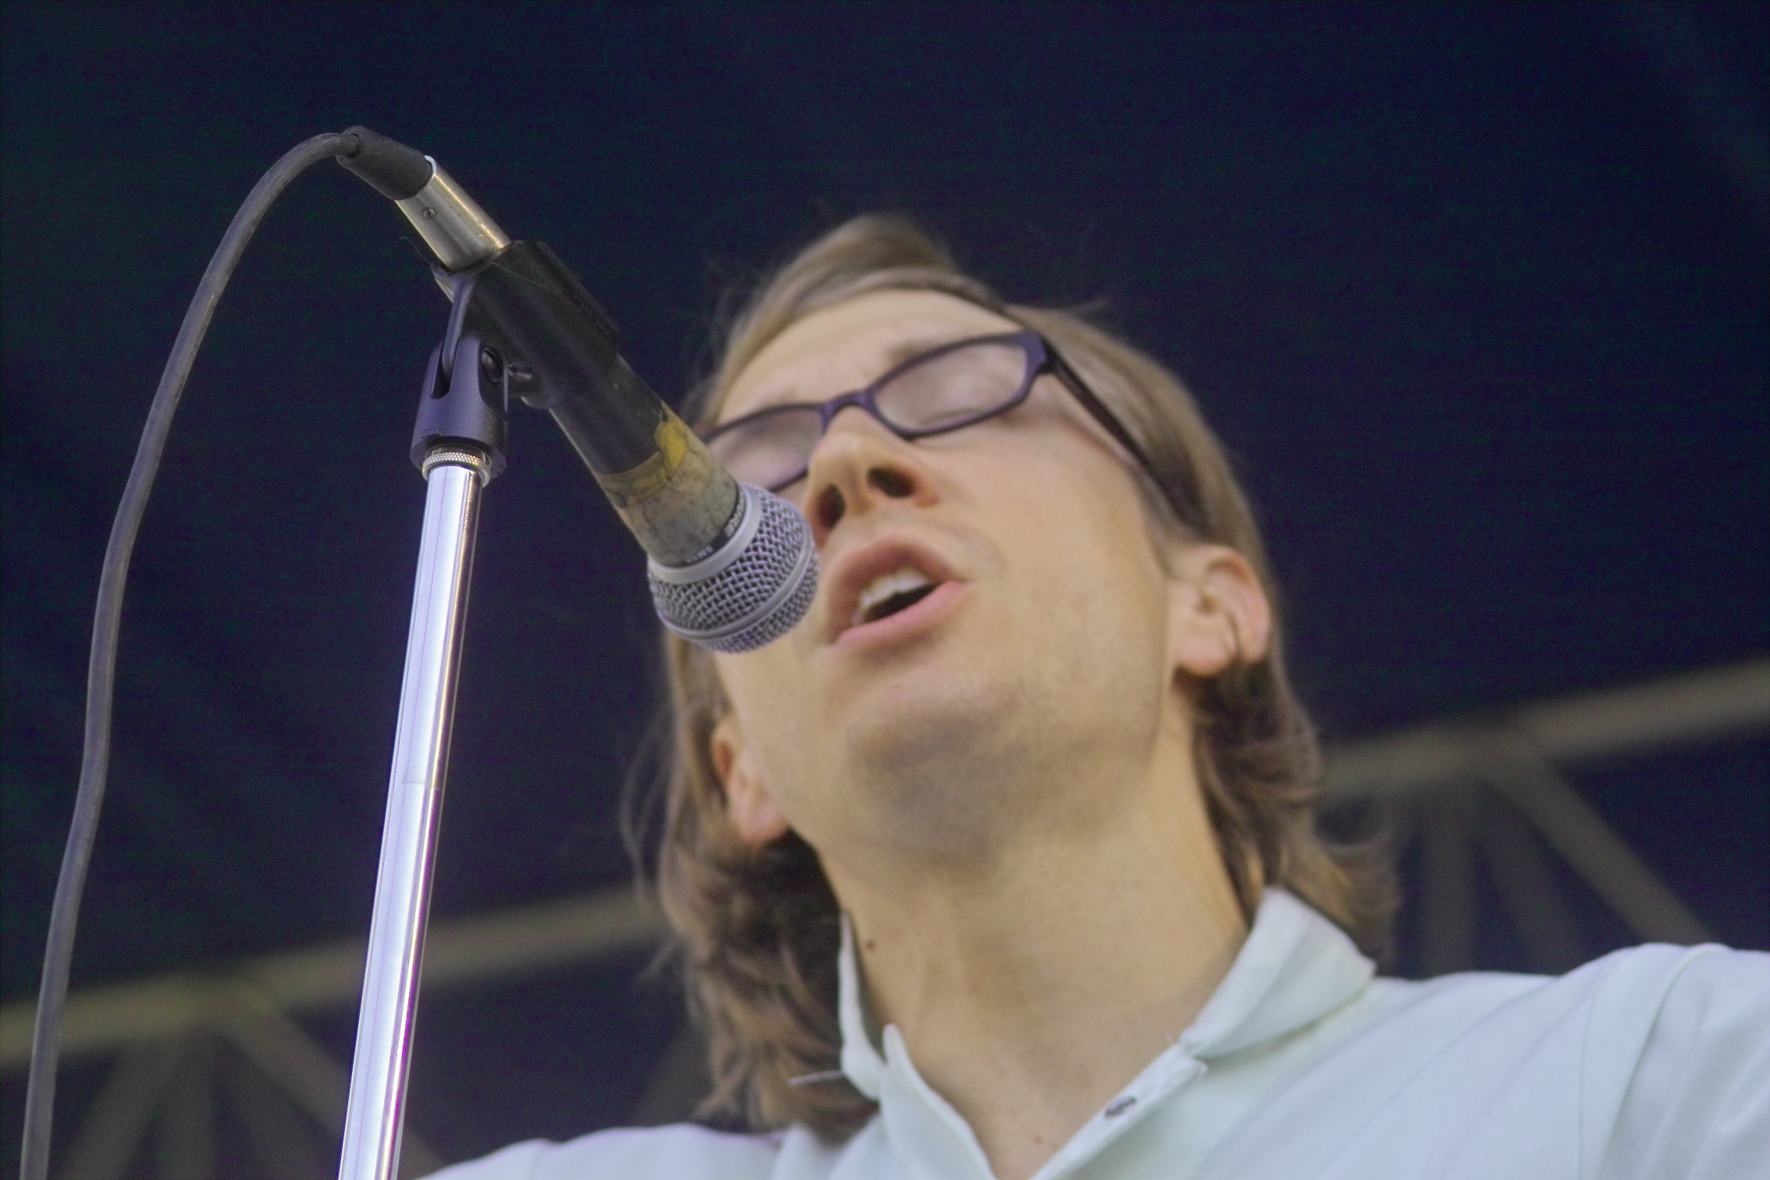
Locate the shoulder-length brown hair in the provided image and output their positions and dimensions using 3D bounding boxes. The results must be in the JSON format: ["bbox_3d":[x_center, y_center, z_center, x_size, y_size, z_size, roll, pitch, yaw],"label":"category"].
[{"bbox_3d":[0.033,0.026,2.700,0.215,0.250,0.200,-21,-46,9],"label":"shoulder-length brown hair"}]

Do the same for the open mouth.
[{"bbox_3d":[0.003,0.003,2.605,0.033,0.017,0.018,-21,-46,9],"label":"open mouth"}]

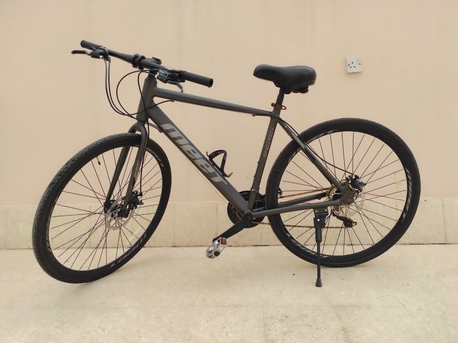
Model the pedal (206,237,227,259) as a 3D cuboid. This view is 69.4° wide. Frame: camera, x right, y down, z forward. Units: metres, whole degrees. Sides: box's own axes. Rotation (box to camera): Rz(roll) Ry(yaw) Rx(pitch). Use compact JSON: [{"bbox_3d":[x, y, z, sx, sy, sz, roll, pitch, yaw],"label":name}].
[{"bbox_3d":[-0.054,0.320,1.395,0.081,0.030,0.101,-34,12,7],"label":"pedal"}]

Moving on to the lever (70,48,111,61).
[{"bbox_3d":[-0.570,-0.481,1.355,0.157,0.042,0.076,24,15,27],"label":"lever"}]

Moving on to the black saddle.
[{"bbox_3d":[0.231,-0.380,1.367,0.265,0.118,0.167,-2,14,0],"label":"black saddle"}]

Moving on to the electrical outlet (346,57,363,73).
[{"bbox_3d":[0.722,-0.612,1.891,0.086,0.086,0.014,-2,3,4],"label":"electrical outlet"}]

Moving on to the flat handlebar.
[{"bbox_3d":[-0.350,-0.424,1.265,0.707,0.051,0.071,24,15,27],"label":"flat handlebar"}]

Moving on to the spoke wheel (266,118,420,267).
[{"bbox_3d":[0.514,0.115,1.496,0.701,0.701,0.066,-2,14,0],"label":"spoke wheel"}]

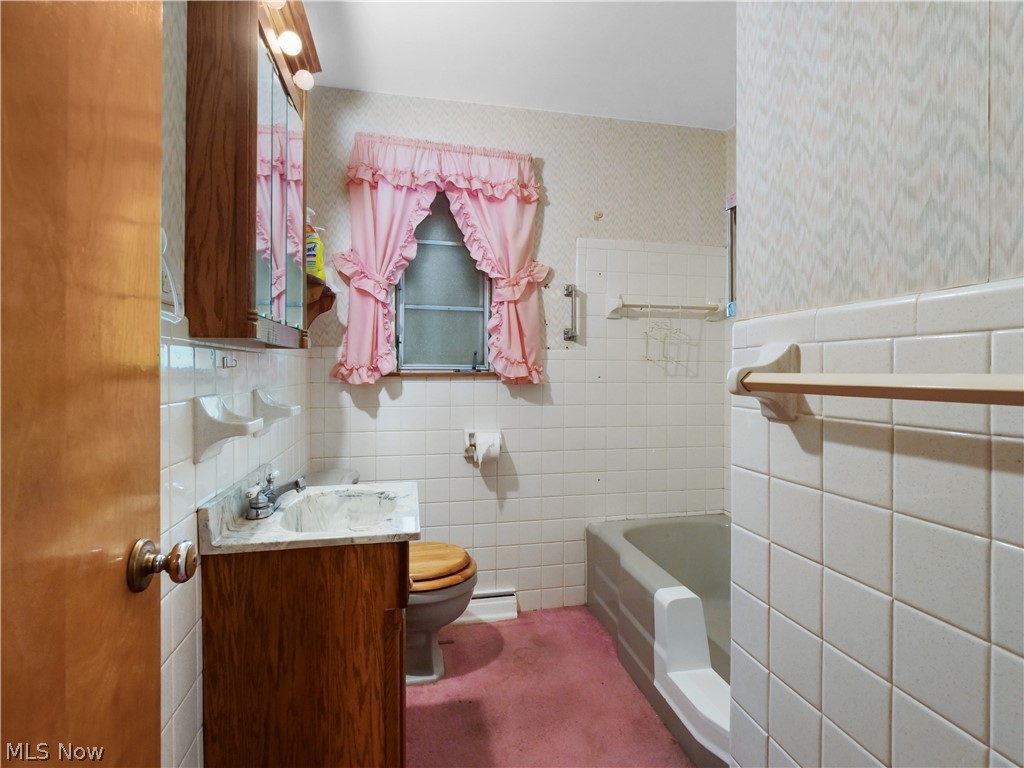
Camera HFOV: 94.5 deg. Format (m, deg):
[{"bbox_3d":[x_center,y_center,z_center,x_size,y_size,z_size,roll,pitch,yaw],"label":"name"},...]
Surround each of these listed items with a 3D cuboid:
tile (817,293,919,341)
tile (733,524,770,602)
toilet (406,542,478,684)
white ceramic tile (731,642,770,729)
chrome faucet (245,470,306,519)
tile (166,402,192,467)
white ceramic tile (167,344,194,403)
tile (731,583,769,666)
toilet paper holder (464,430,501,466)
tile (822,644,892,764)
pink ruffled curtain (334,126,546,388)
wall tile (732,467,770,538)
[{"bbox_3d":[0.478,-0.085,0.643,0.011,0.050,0.148,0,1,-12],"label":"tile"},{"bbox_3d":[0.433,0.323,0.855,0.010,0.109,0.102,0,0,-12],"label":"tile"},{"bbox_3d":[-0.462,0.724,1.820,0.690,0.710,0.430,0,1,-11],"label":"toilet"},{"bbox_3d":[0.435,0.549,0.862,0.010,0.108,0.098,0,1,-12],"label":"white ceramic tile"},{"bbox_3d":[-0.605,0.282,1.239,0.130,0.094,0.152,0,0,-12],"label":"chrome faucet"},{"bbox_3d":[-0.625,0.091,0.892,0.010,0.109,0.104,0,0,-12],"label":"tile"},{"bbox_3d":[-0.611,-0.018,0.869,0.010,0.107,0.104,0,1,-14],"label":"white ceramic tile"},{"bbox_3d":[0.433,0.434,0.856,0.010,0.109,0.102,0,0,-12],"label":"tile"},{"bbox_3d":[-0.129,0.299,2.166,0.158,0.155,0.100,0,0,-12],"label":"toilet paper holder"},{"bbox_3d":[0.474,0.433,0.648,0.010,0.107,0.104,0,1,-12],"label":"tile"},{"bbox_3d":[-0.299,-0.526,2.096,0.945,1.057,0.120,0,1,-11],"label":"pink ruffled curtain"},{"bbox_3d":[0.434,0.213,0.858,0.010,0.108,0.098,0,1,-12],"label":"wall tile"}]

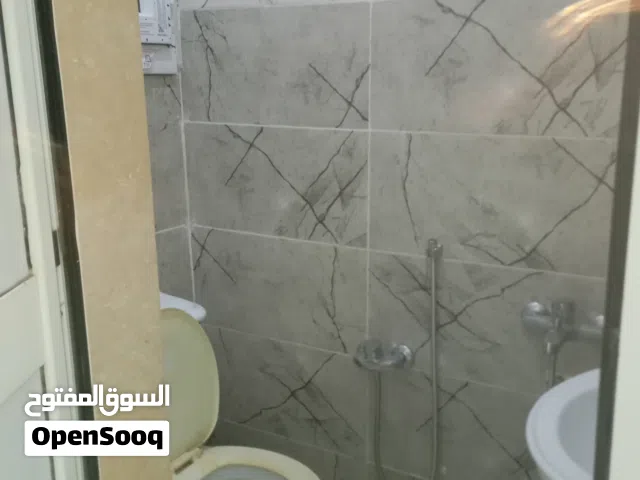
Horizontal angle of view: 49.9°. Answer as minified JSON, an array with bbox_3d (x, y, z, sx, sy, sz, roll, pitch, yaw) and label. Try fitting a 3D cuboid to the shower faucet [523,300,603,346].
[{"bbox_3d":[0.527,0.178,1.478,0.220,0.125,0.120,7,15,29],"label":"shower faucet"}]

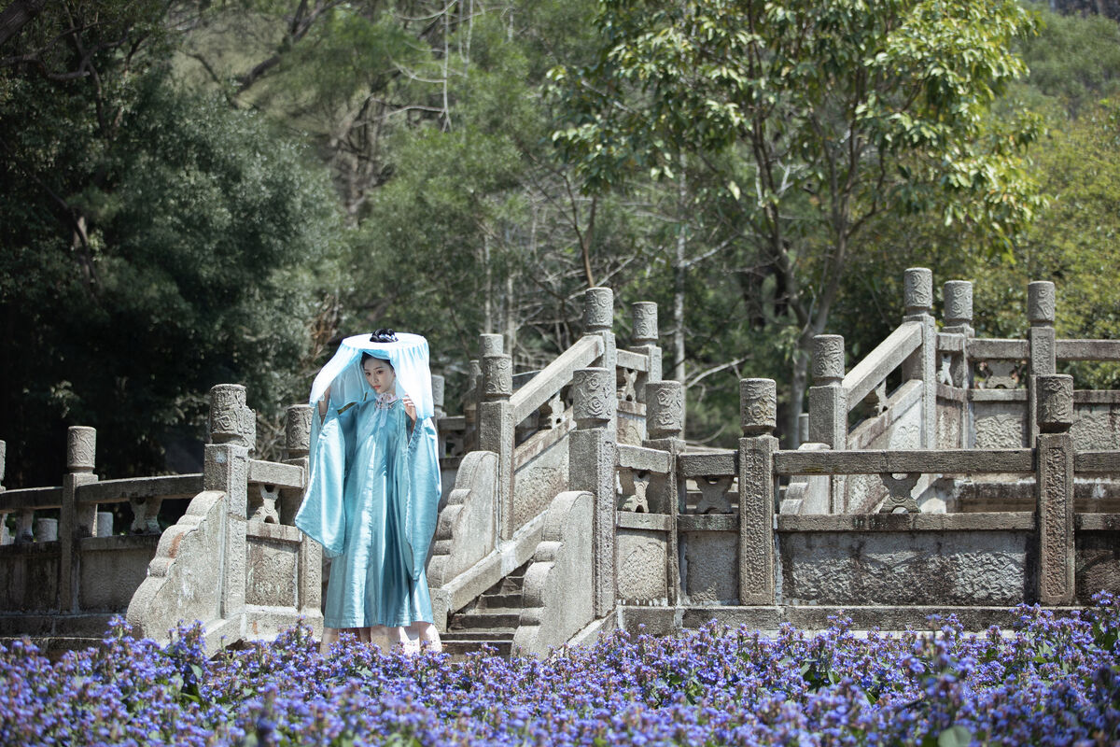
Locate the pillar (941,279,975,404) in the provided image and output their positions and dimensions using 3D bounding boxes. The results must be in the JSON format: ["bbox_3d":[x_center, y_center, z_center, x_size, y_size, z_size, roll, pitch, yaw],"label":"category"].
[{"bbox_3d":[2.796,-0.019,19.132,0.187,1.256,0.187,-3,-6,29],"label":"pillar"}]

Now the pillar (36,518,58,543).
[{"bbox_3d":[-5.008,2.049,26.720,0.199,1.256,0.199,-2,-6,17],"label":"pillar"}]

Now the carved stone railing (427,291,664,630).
[{"bbox_3d":[-0.055,0.569,19.014,0.206,2.462,3.065,-3,-6,29],"label":"carved stone railing"}]

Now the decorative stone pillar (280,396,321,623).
[{"bbox_3d":[-1.541,0.813,16.403,0.187,1.256,0.187,-3,-6,29],"label":"decorative stone pillar"}]

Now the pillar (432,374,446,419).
[{"bbox_3d":[-1.148,0.634,24.969,0.199,1.256,0.199,-1,-6,11],"label":"pillar"}]

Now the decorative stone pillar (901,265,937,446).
[{"bbox_3d":[2.432,-0.087,18.494,0.187,1.256,0.187,-3,-6,29],"label":"decorative stone pillar"}]

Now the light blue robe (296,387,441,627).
[{"bbox_3d":[-1.005,0.702,14.350,0.730,1.255,0.460,-1,-6,6],"label":"light blue robe"}]

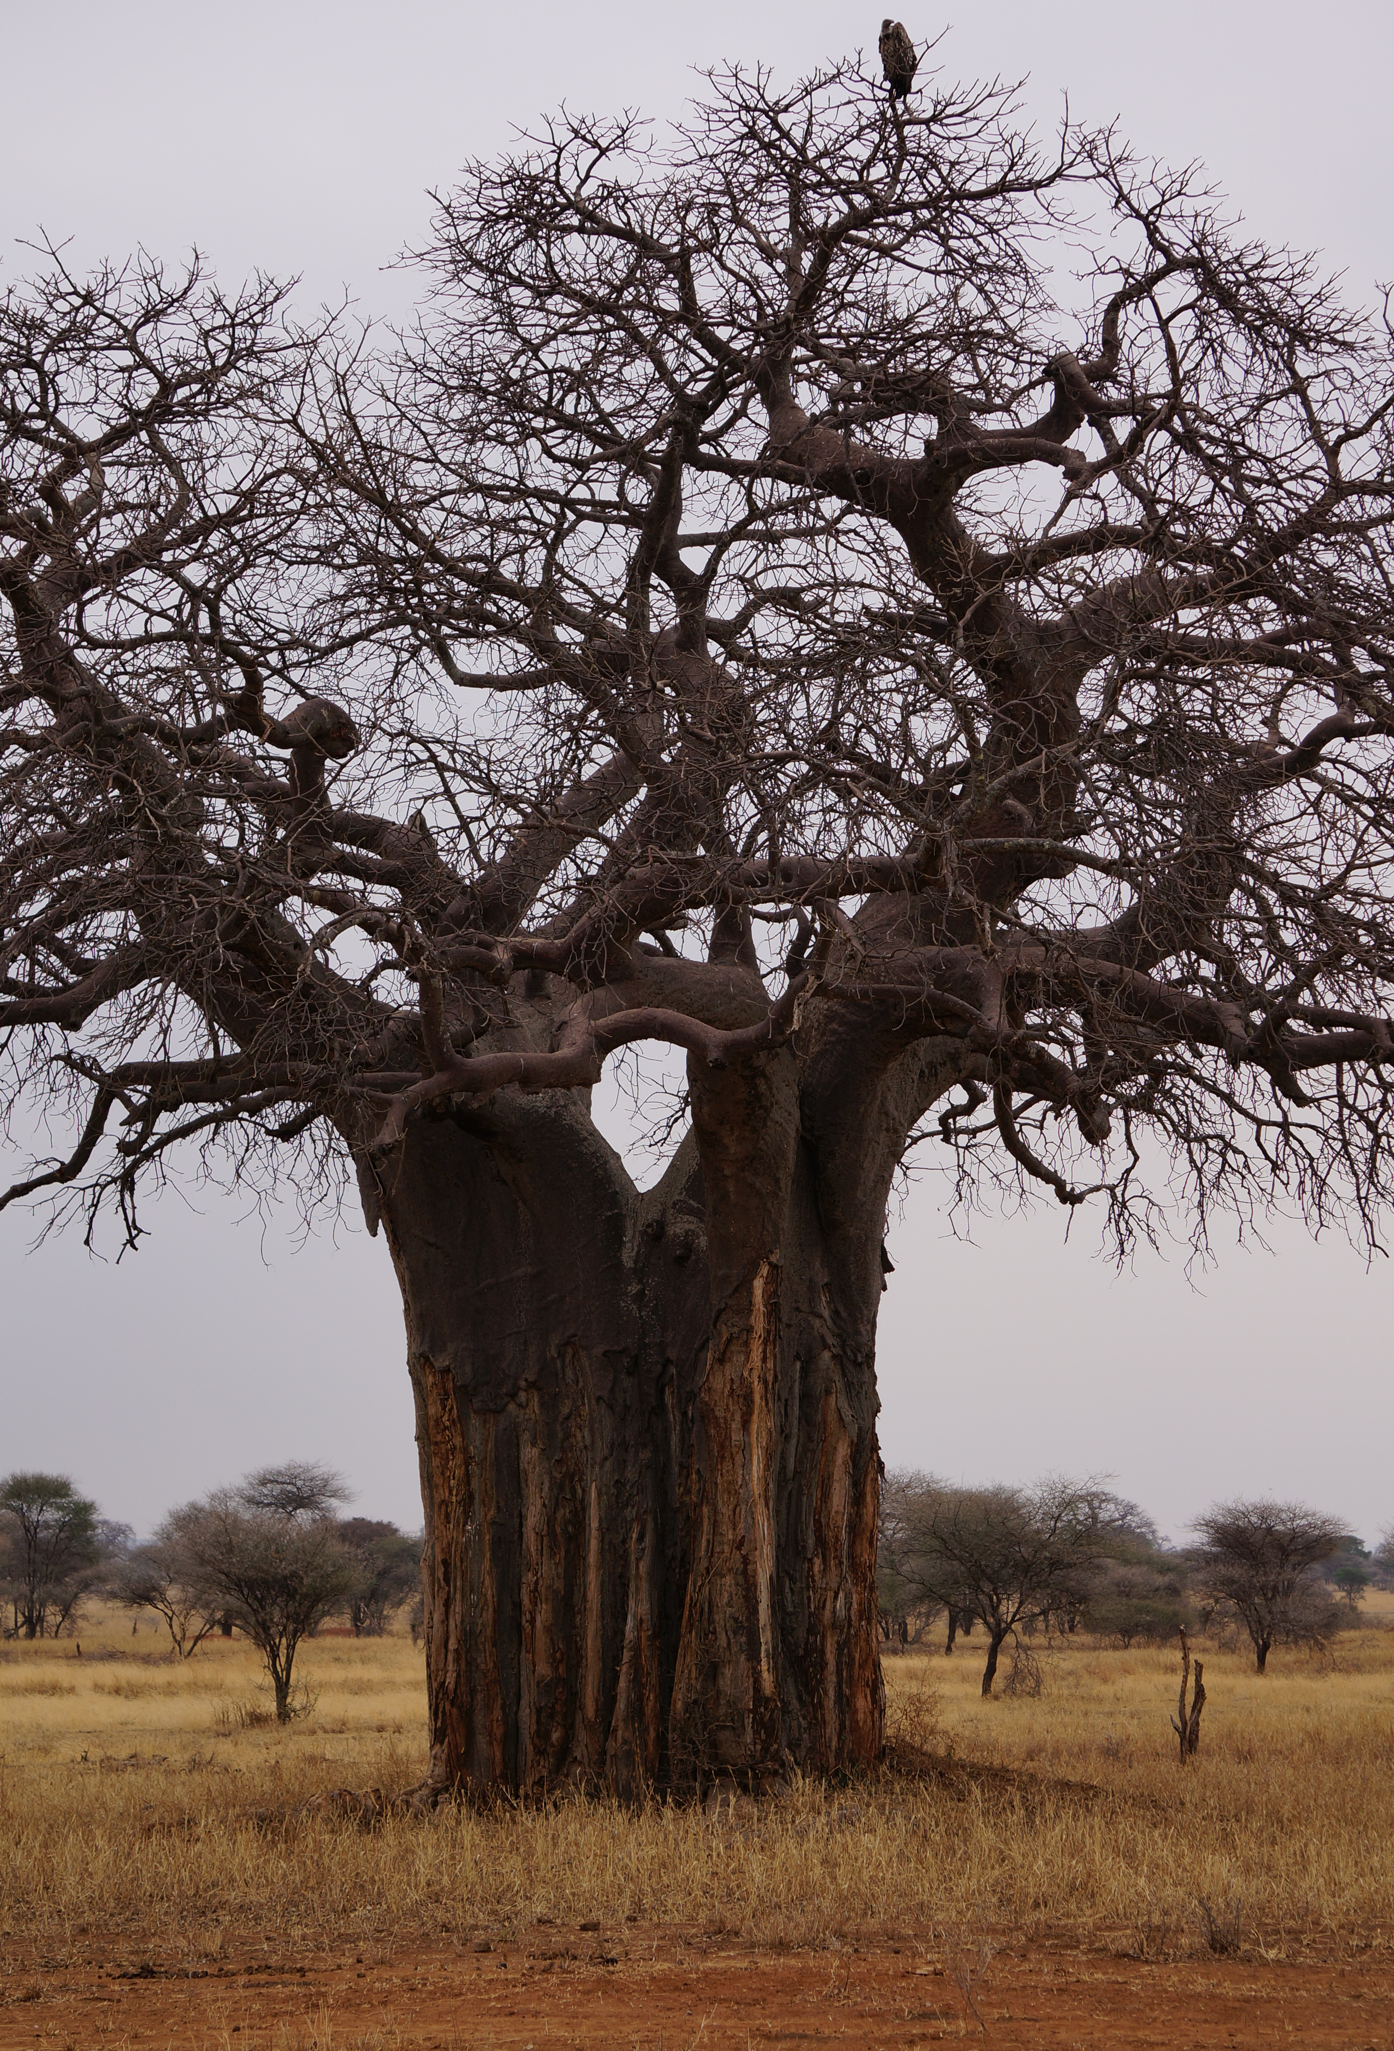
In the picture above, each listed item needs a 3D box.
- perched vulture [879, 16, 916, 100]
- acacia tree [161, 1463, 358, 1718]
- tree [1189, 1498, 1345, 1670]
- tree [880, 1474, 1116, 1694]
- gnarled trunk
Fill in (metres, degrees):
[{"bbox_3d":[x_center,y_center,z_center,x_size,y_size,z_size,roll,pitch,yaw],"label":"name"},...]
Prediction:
[{"bbox_3d":[1.962,-9.441,46.652,0.360,0.760,0.300,4,-7,-30],"label":"perched vulture"},{"bbox_3d":[-6.189,8.009,67.528,2.800,3.680,2.720,0,-6,0],"label":"acacia tree"},{"bbox_3d":[11.526,11.294,96.341,3.160,3.560,3.070,0,-6,0],"label":"tree"},{"bbox_3d":[5.082,9.431,80.450,4.000,3.820,3.880,0,-6,0],"label":"tree"},{"bbox_3d":[-0.644,3.886,46.300,4.900,7.000,4.500,0,-6,0],"label":"gnarled trunk"}]

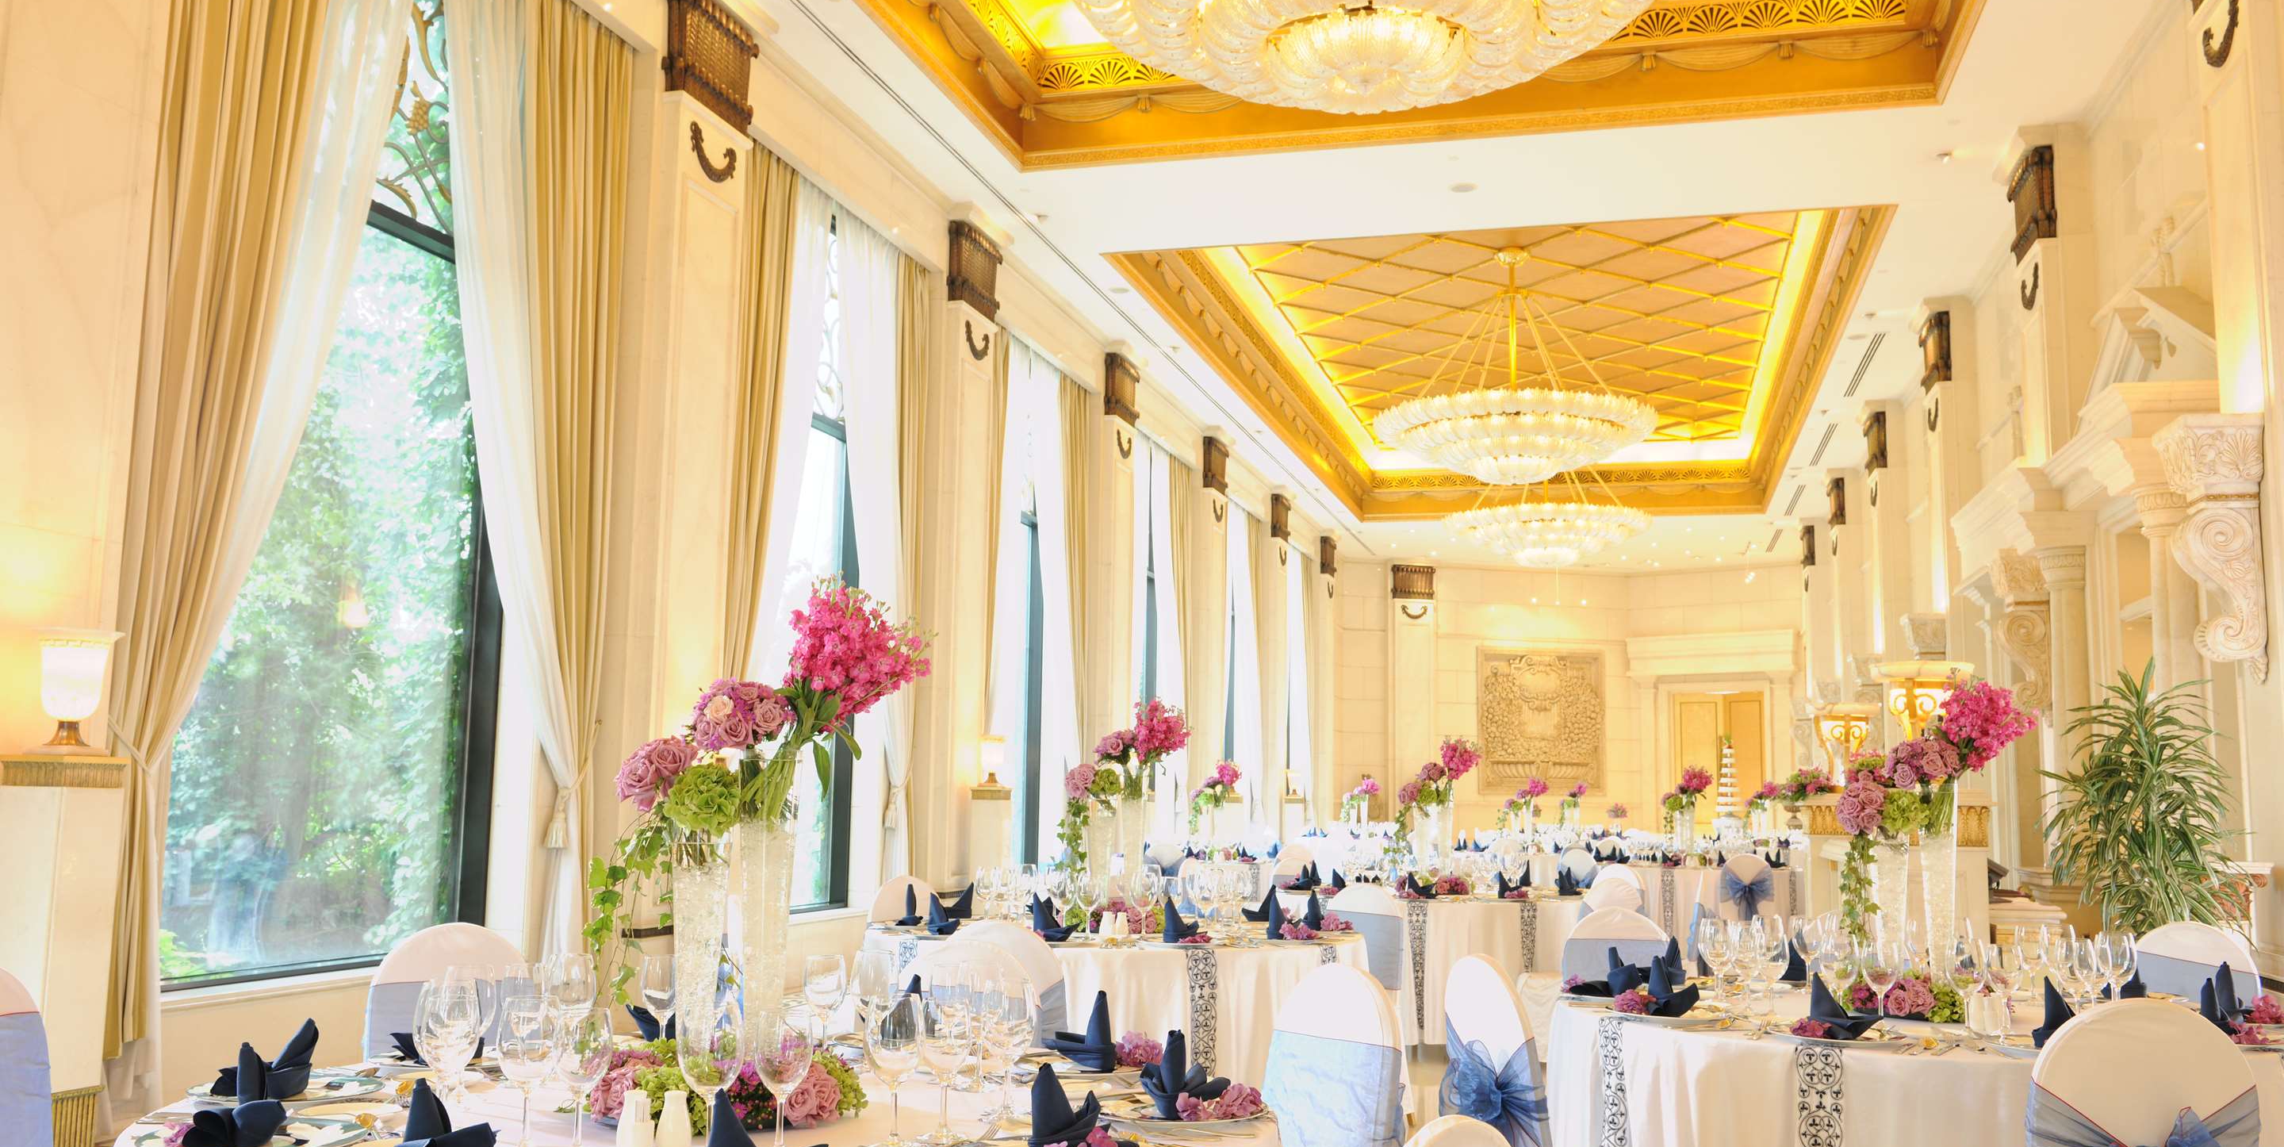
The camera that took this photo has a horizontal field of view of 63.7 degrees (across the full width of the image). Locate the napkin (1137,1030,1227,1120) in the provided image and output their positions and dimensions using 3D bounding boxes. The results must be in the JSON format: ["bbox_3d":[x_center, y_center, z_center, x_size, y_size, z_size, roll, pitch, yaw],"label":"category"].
[{"bbox_3d":[0.064,0.735,2.732,0.120,0.122,0.148,0,-7,6],"label":"napkin"}]

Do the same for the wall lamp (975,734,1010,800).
[{"bbox_3d":[-1.135,1.457,13.965,0.270,0.460,0.270,-1,-7,15],"label":"wall lamp"}]

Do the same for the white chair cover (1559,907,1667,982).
[{"bbox_3d":[1.605,1.527,5.881,0.430,0.910,0.530,2,-7,-9],"label":"white chair cover"}]

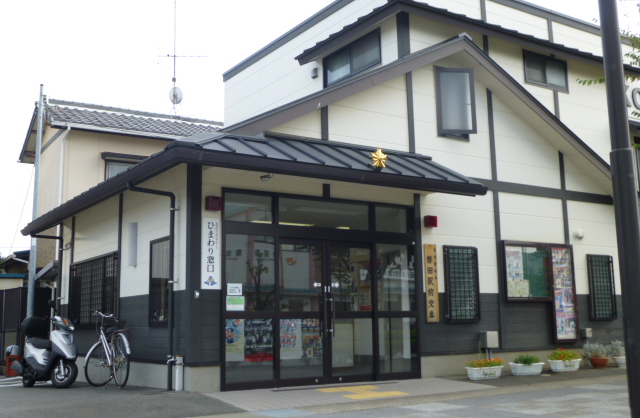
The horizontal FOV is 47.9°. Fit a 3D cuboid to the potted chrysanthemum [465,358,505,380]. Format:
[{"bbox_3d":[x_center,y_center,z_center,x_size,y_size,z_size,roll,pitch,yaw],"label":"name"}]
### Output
[{"bbox_3d":[2.419,2.356,10.578,0.609,0.294,0.233,5,-11,-33],"label":"potted chrysanthemum"}]

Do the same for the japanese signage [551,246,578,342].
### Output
[{"bbox_3d":[4.380,1.525,13.020,0.623,1.726,0.080,5,-11,-33],"label":"japanese signage"}]

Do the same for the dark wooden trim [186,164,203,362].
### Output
[{"bbox_3d":[-1.629,0.679,9.323,0.147,2.558,0.167,5,-11,-33],"label":"dark wooden trim"}]

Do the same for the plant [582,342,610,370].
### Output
[{"bbox_3d":[4.958,2.647,12.963,0.420,0.450,0.390,5,-11,-33],"label":"plant"}]

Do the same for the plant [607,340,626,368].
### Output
[{"bbox_3d":[5.313,2.559,12.726,0.355,0.467,0.355,5,-11,-33],"label":"plant"}]

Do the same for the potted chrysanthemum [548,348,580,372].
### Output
[{"bbox_3d":[4.209,2.599,12.404,0.600,0.380,0.270,5,-11,-33],"label":"potted chrysanthemum"}]

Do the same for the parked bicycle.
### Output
[{"bbox_3d":[-2.948,1.978,10.195,0.609,1.086,1.776,5,-11,-33],"label":"parked bicycle"}]

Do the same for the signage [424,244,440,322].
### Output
[{"bbox_3d":[1.746,1.167,11.326,0.235,1.211,0.035,5,-11,-33],"label":"signage"}]

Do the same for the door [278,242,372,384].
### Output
[{"bbox_3d":[0.118,1.456,10.233,1.602,2.005,0.080,5,-11,-33],"label":"door"}]

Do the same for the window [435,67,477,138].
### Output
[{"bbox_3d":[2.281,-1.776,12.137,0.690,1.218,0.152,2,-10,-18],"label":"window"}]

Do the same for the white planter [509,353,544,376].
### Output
[{"bbox_3d":[3.259,2.468,11.323,0.609,0.284,0.233,5,-11,-33],"label":"white planter"}]

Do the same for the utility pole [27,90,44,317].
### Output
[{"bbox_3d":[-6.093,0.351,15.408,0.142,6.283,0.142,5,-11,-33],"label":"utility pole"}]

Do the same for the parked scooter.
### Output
[{"bbox_3d":[-4.089,2.046,10.796,0.690,1.238,1.797,8,-13,-44],"label":"parked scooter"}]

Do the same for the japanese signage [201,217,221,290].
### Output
[{"bbox_3d":[-1.400,0.581,9.303,0.257,0.913,0.025,5,-11,-33],"label":"japanese signage"}]

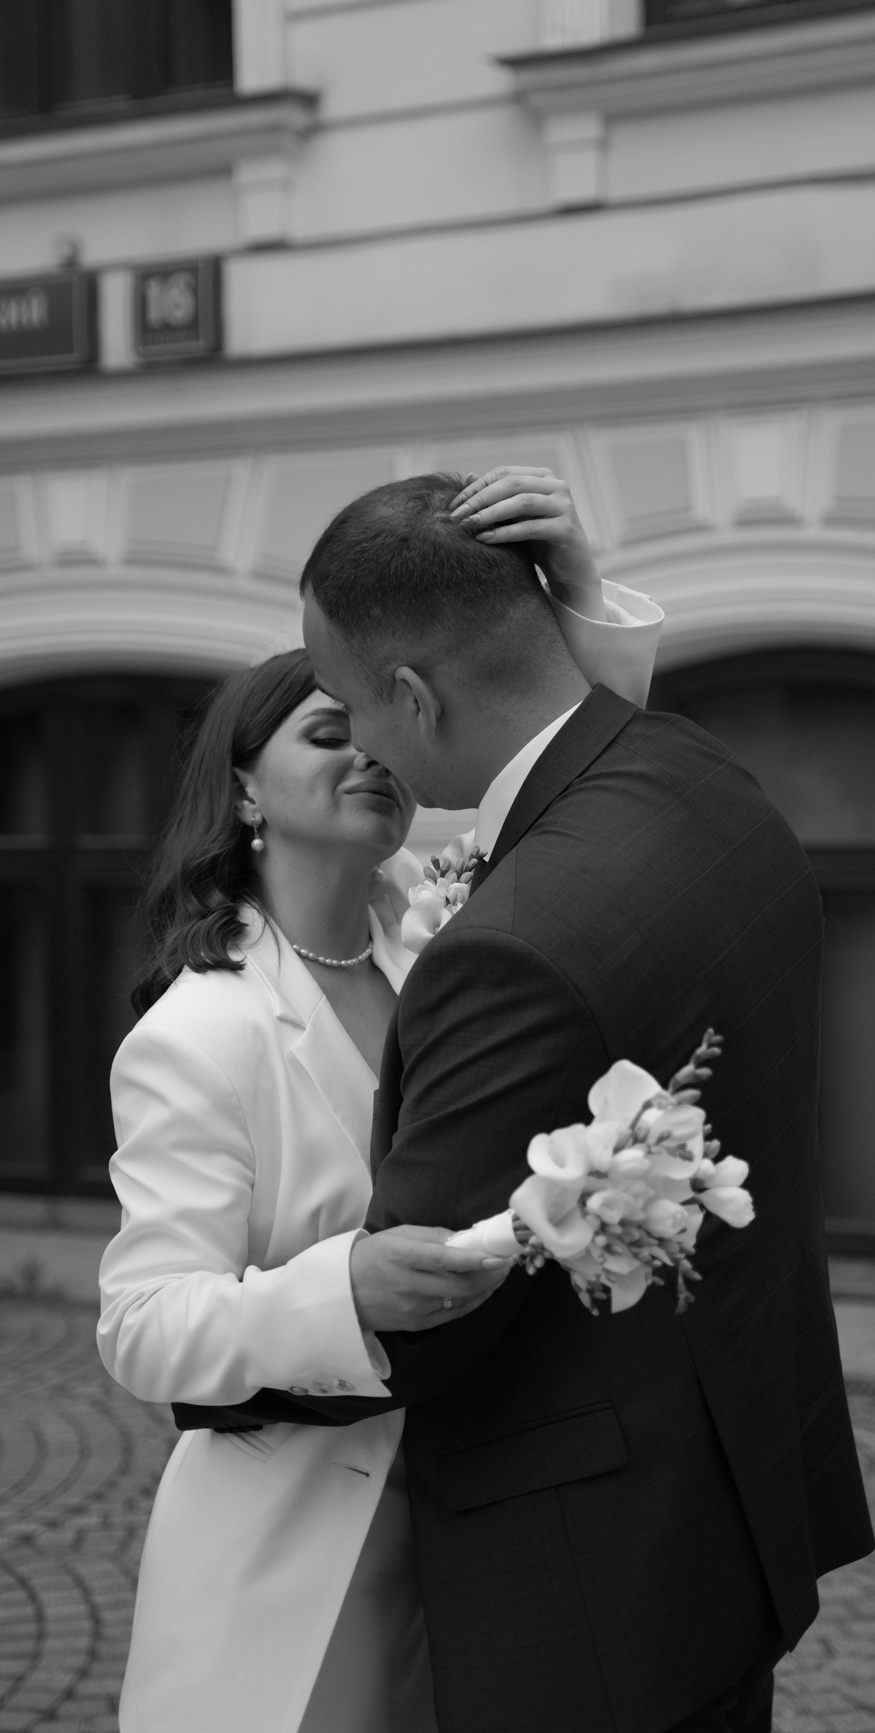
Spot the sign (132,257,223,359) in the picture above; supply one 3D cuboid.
[{"bbox_3d":[-0.859,-1.842,8.623,0.316,0.300,0.050,0,1,28],"label":"sign"}]

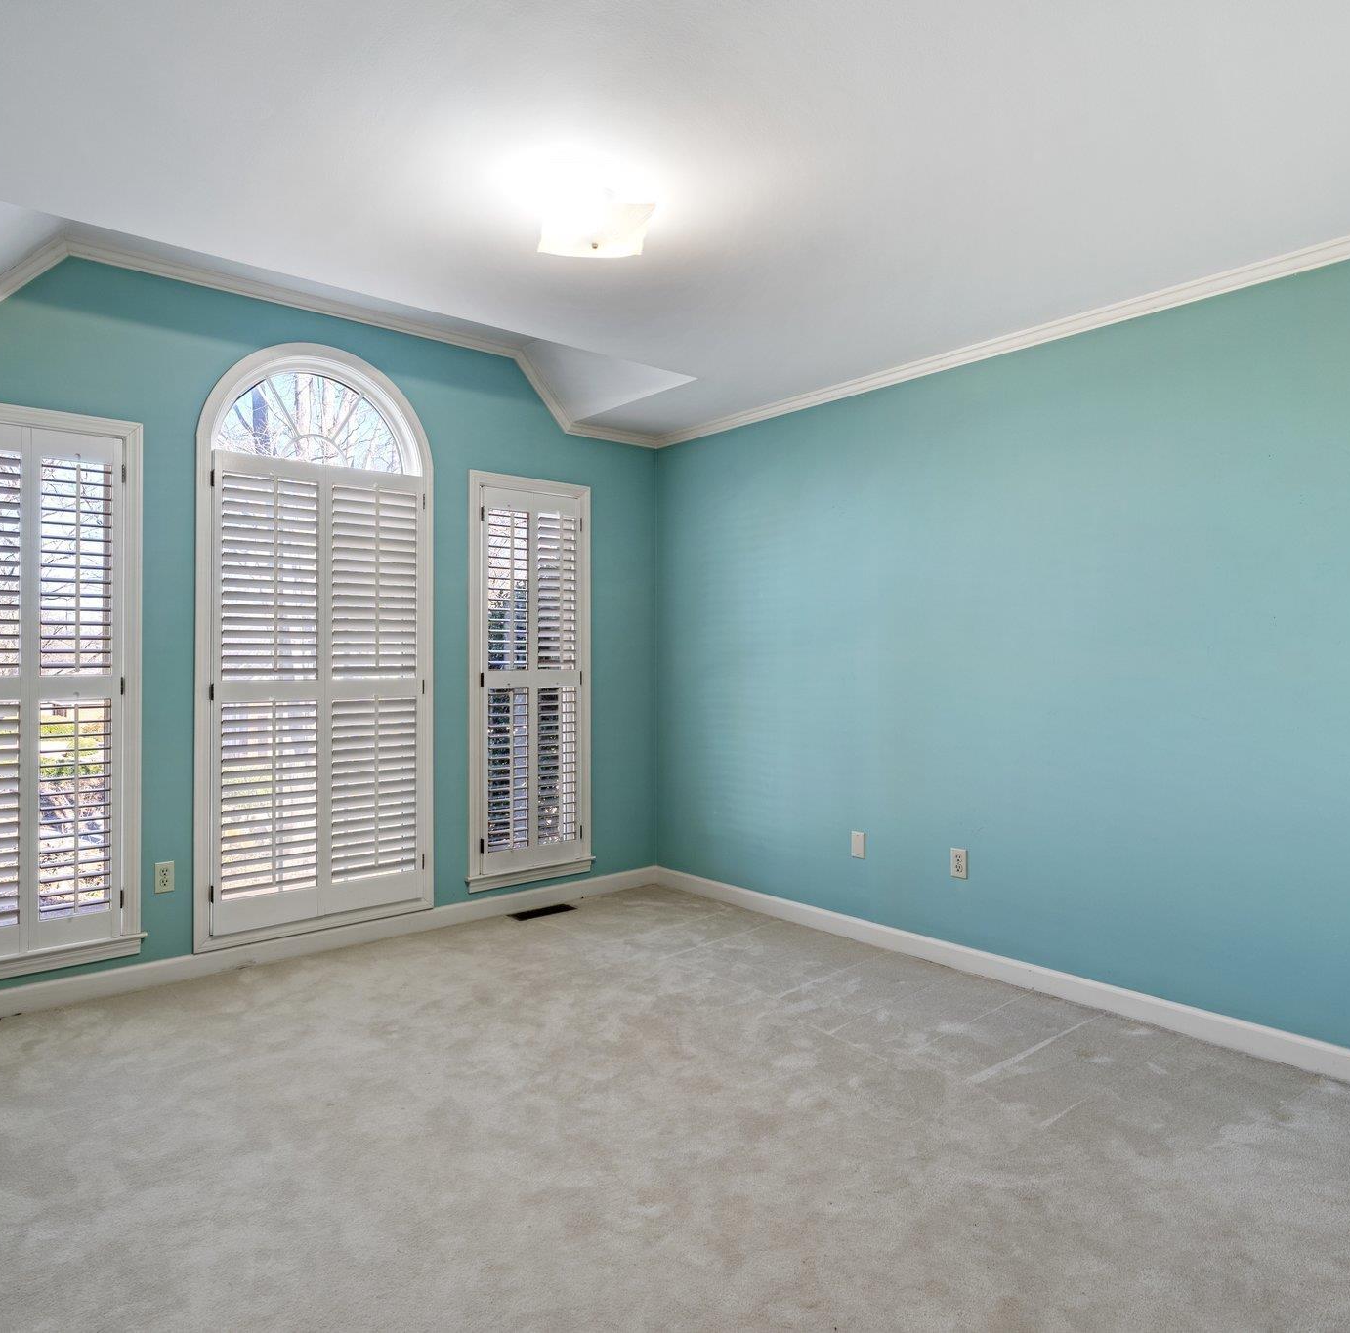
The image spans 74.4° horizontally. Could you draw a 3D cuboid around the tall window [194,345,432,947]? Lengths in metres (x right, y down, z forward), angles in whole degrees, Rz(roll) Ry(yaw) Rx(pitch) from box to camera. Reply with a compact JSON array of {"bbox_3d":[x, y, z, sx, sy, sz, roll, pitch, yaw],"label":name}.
[{"bbox_3d":[-1.492,-0.118,3.767,0.987,2.444,0.110,0,0,-41],"label":"tall window"}]

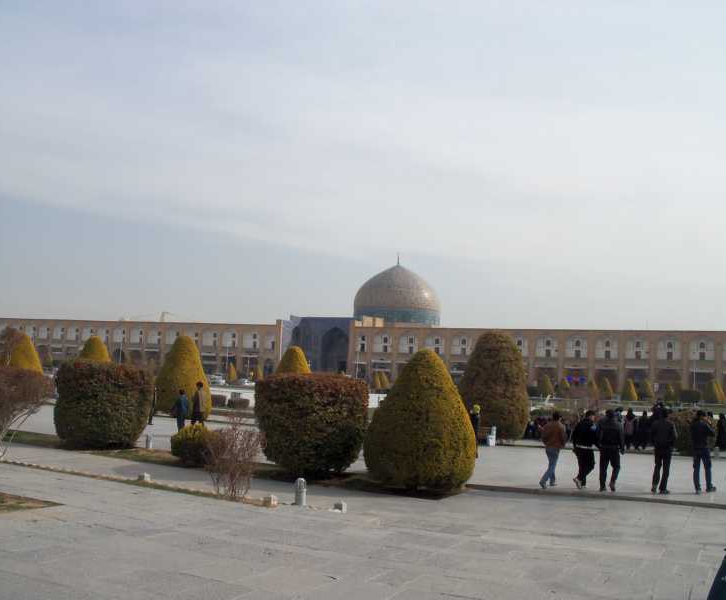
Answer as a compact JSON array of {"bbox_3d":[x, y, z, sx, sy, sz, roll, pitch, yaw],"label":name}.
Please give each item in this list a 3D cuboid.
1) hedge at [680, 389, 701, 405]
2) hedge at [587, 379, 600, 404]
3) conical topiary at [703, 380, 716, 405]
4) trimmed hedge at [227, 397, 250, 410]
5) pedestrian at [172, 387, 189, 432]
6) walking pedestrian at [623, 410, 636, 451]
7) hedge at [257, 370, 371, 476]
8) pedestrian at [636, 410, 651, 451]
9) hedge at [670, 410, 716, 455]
[{"bbox_3d":[40.487,12.199,100.000,2.700,2.000,2.700,0,-6,22],"label":"hedge"},{"bbox_3d":[27.926,10.983,98.000,1.600,3.000,1.600,1,-6,16],"label":"hedge"},{"bbox_3d":[49.404,13.151,115.000,2.000,3.350,2.000,3,-5,0],"label":"conical topiary"},{"bbox_3d":[-7.696,6.459,50.000,1.200,0.700,1.350,0,-6,27],"label":"trimmed hedge"},{"bbox_3d":[-6.159,3.864,27.300,0.520,1.680,0.420,-1,-6,37],"label":"pedestrian"},{"bbox_3d":[9.620,4.589,29.200,0.500,1.500,0.400,3,-5,-6],"label":"walking pedestrian"},{"bbox_3d":[-1.216,2.940,19.100,2.600,2.320,2.550,3,-5,0],"label":"hedge"},{"bbox_3d":[11.116,5.163,32.000,0.520,1.540,0.420,-3,-7,45],"label":"pedestrian"},{"bbox_3d":[11.487,4.600,28.200,1.600,1.450,1.600,0,-6,22],"label":"hedge"}]

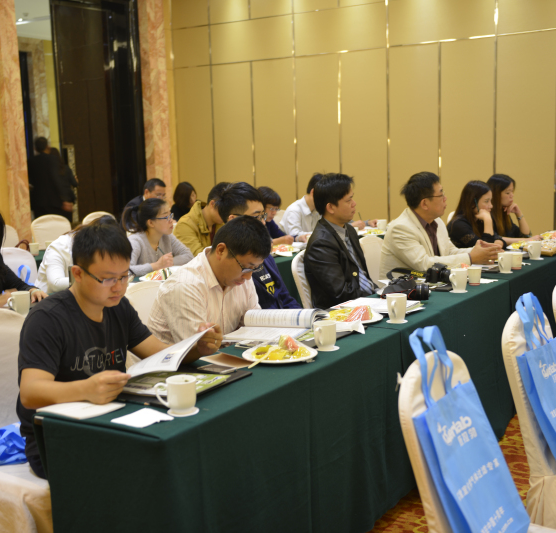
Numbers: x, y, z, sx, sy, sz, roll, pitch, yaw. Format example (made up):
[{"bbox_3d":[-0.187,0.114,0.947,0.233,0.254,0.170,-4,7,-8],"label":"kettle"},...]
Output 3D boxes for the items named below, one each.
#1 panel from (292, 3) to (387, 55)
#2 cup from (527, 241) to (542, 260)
[{"bbox_3d":[0.705,-2.718,9.766,1.224,0.482,0.040,4,10,34],"label":"panel"},{"bbox_3d":[1.553,-0.094,5.101,0.088,0.101,0.116,6,11,42],"label":"cup"}]

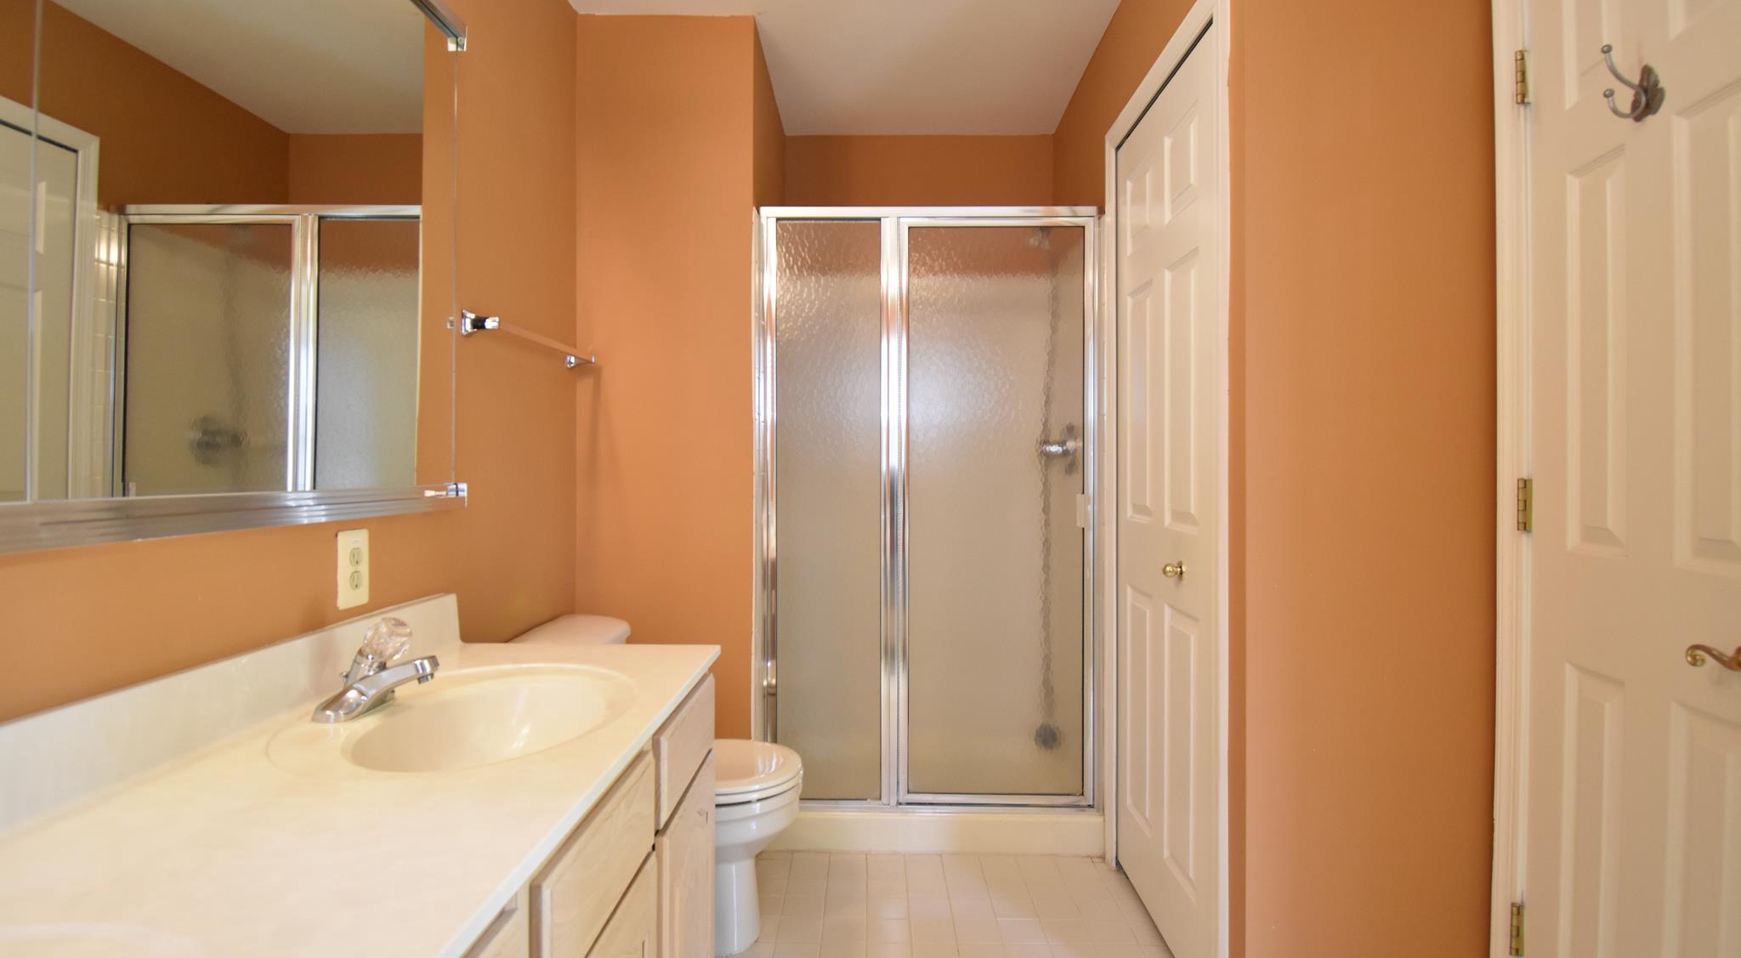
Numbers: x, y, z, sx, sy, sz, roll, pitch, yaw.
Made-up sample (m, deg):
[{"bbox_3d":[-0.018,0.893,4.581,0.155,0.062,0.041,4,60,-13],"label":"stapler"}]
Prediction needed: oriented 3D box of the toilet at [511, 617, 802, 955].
[{"bbox_3d":[-0.501,0.745,2.022,0.658,0.740,0.480,0,0,0],"label":"toilet"}]

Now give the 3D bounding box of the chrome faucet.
[{"bbox_3d":[-0.697,0.266,1.195,0.144,0.131,0.147,0,0,0],"label":"chrome faucet"}]

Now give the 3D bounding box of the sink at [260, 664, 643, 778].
[{"bbox_3d":[-0.550,0.401,1.206,0.382,0.140,0.550,0,0,0],"label":"sink"}]

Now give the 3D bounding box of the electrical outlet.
[{"bbox_3d":[-0.844,0.147,1.346,0.008,0.124,0.079,0,0,0],"label":"electrical outlet"}]

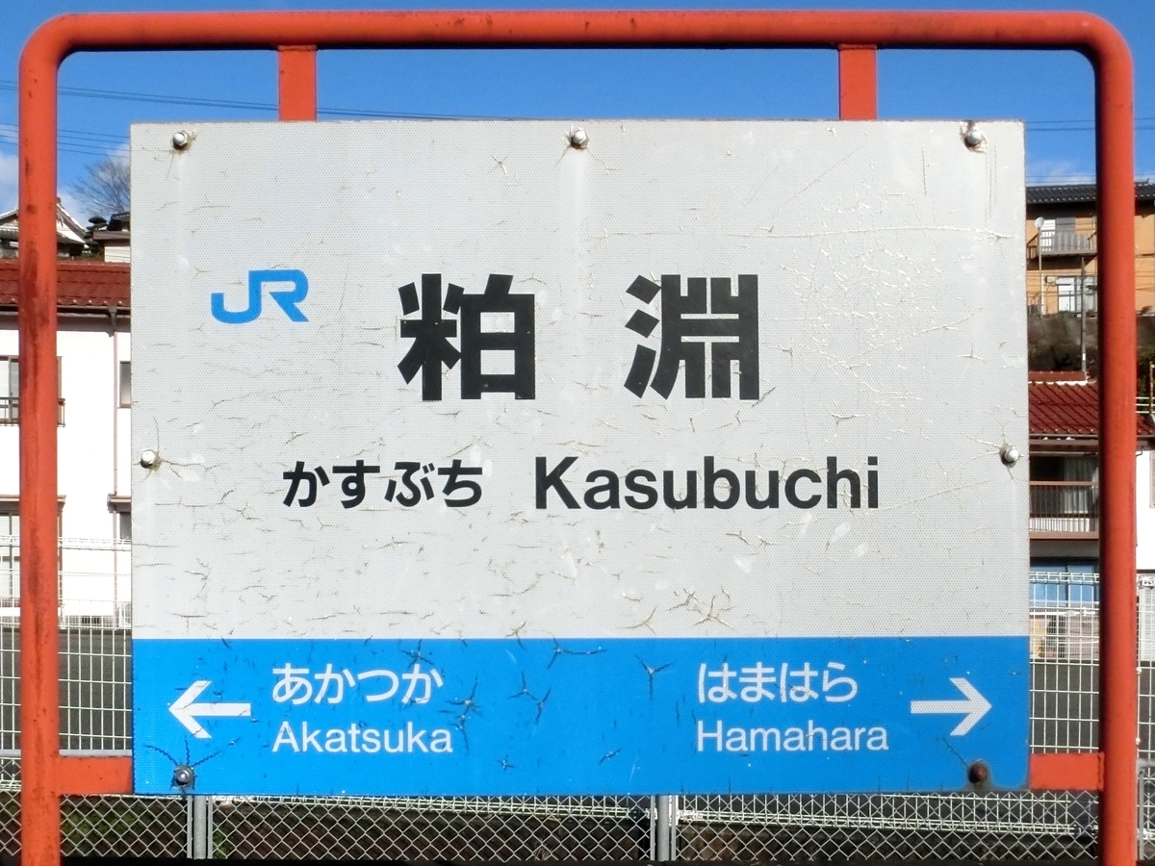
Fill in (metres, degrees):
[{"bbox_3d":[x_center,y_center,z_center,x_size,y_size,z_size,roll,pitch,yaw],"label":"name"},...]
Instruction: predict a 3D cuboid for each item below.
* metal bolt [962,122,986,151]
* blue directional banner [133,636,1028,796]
[{"bbox_3d":[0.530,-0.391,1.243,0.027,0.028,0.020,0,0,0],"label":"metal bolt"},{"bbox_3d":[0.005,0.379,1.255,1.200,0.210,0.012,0,0,0],"label":"blue directional banner"}]

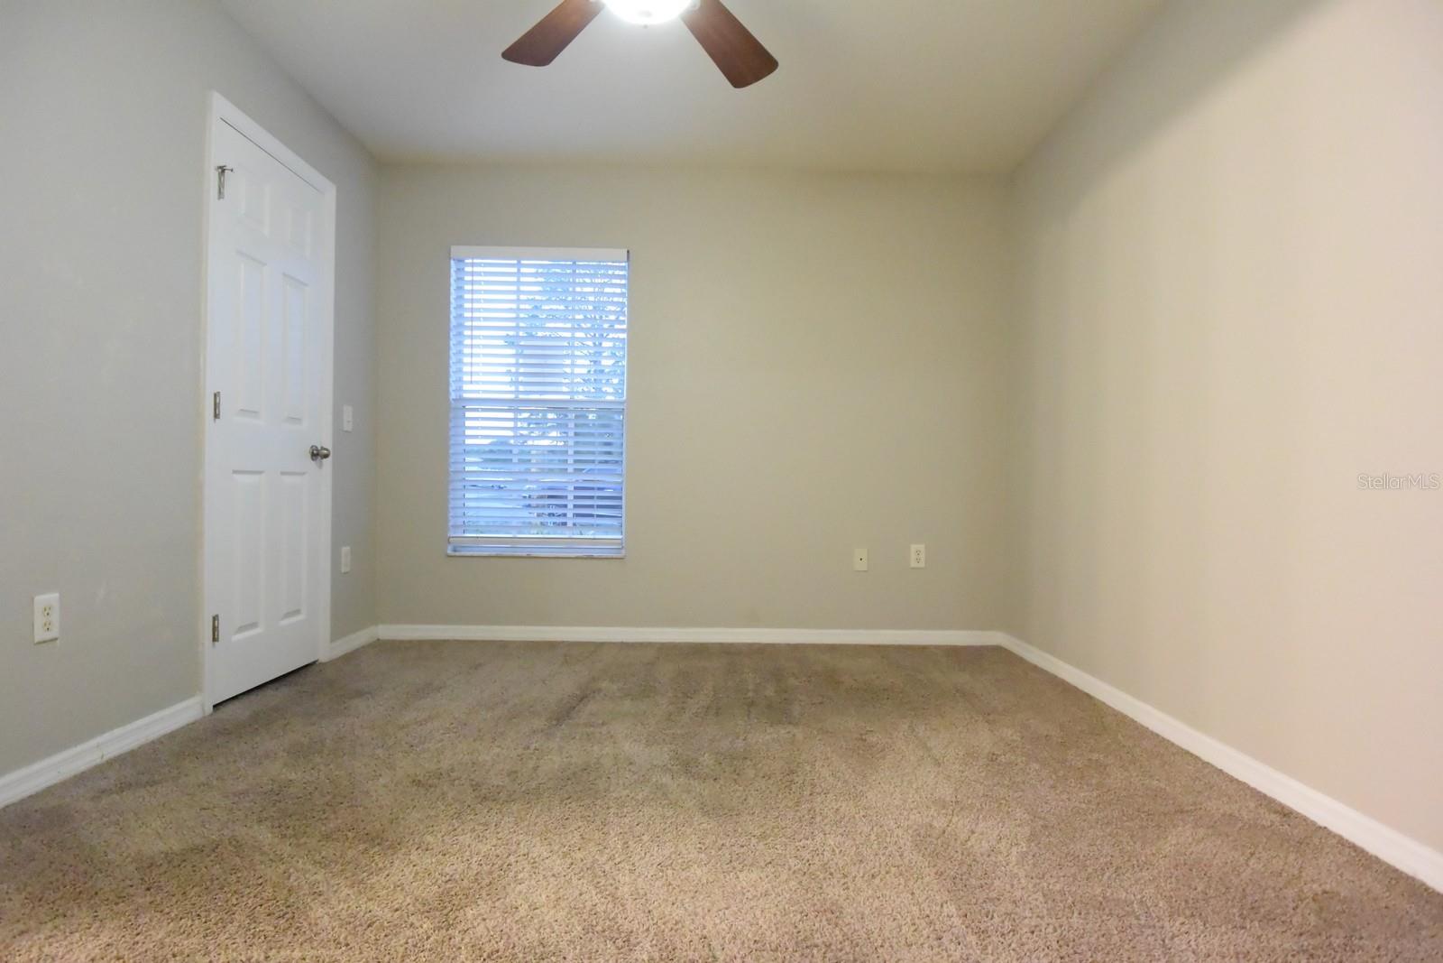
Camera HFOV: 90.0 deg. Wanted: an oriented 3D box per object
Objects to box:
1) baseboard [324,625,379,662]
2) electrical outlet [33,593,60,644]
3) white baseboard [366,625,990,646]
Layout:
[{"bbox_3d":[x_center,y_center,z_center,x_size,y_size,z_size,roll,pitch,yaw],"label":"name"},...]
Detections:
[{"bbox_3d":[-1.755,0.765,3.450,0.016,0.080,0.464,1,0,0],"label":"baseboard"},{"bbox_3d":[-1.748,0.356,1.874,0.010,0.117,0.069,1,0,0],"label":"electrical outlet"},{"bbox_3d":[-0.163,0.786,3.688,3.185,0.080,0.016,1,0,0],"label":"white baseboard"}]

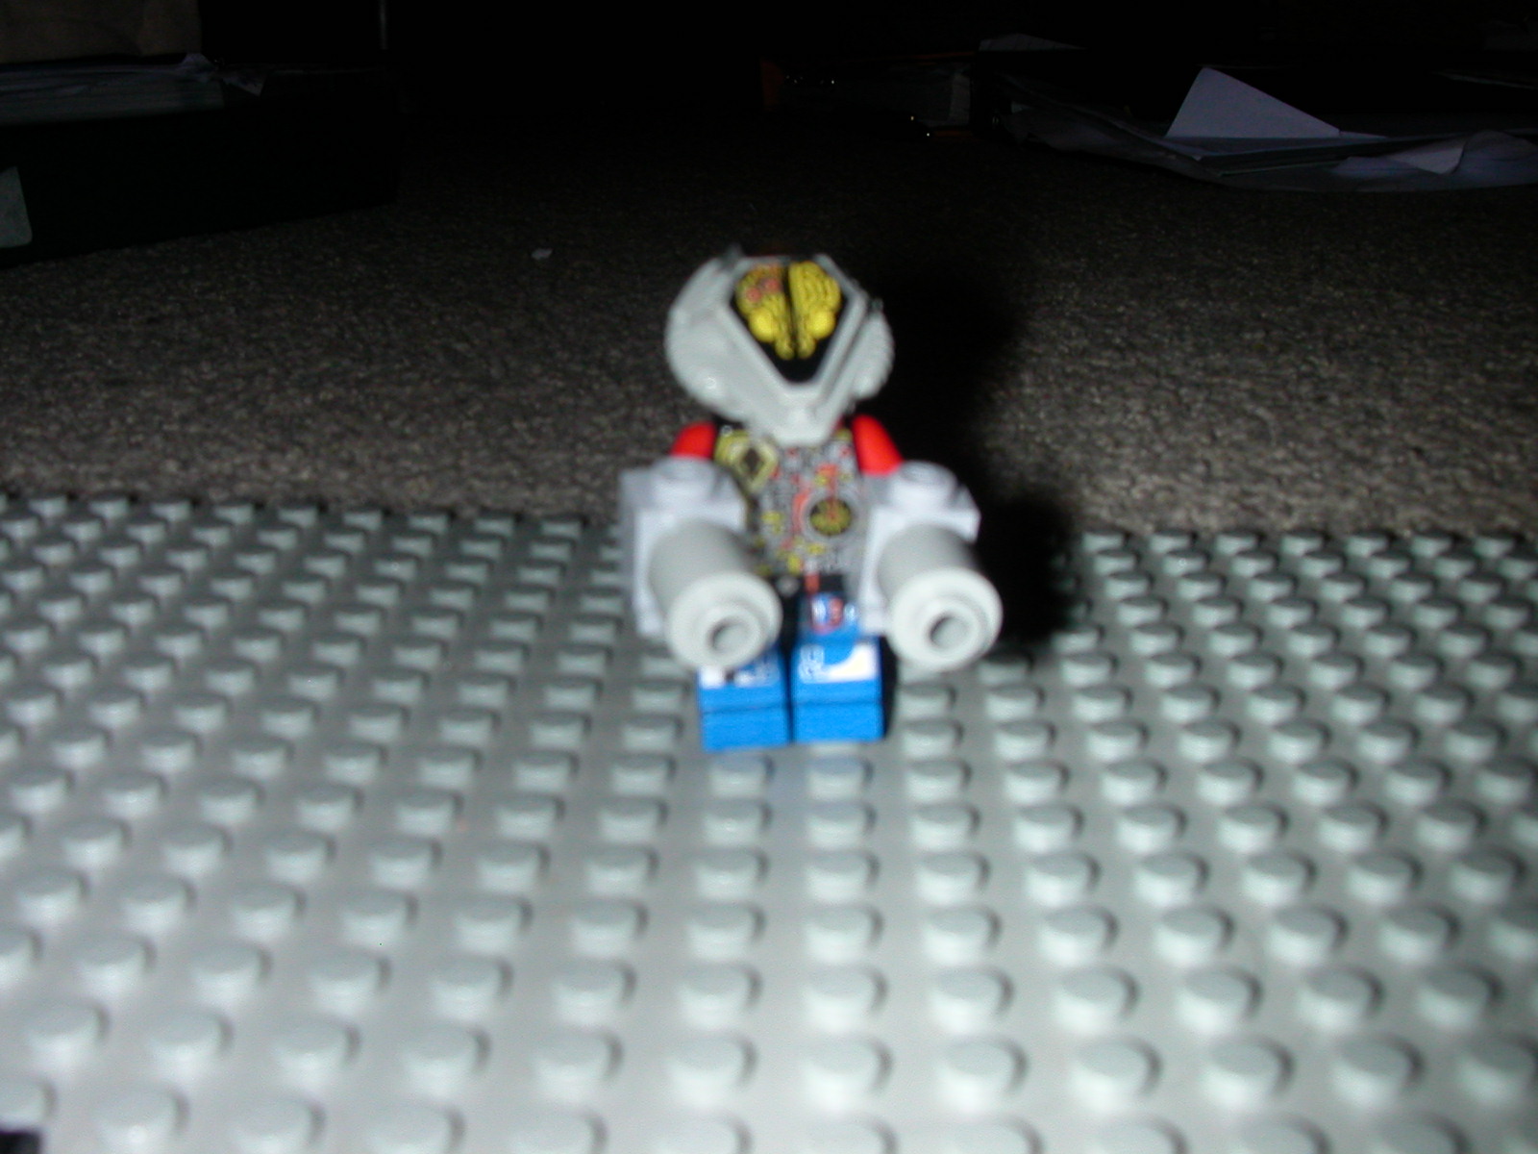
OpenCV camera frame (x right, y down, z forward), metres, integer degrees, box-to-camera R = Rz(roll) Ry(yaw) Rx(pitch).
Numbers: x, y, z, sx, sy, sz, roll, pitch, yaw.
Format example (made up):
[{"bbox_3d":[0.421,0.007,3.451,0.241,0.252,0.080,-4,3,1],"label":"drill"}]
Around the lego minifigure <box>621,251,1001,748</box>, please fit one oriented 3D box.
[{"bbox_3d":[0.002,-0.004,0.127,0.027,0.041,0.032,-3,20,-9],"label":"lego minifigure"}]

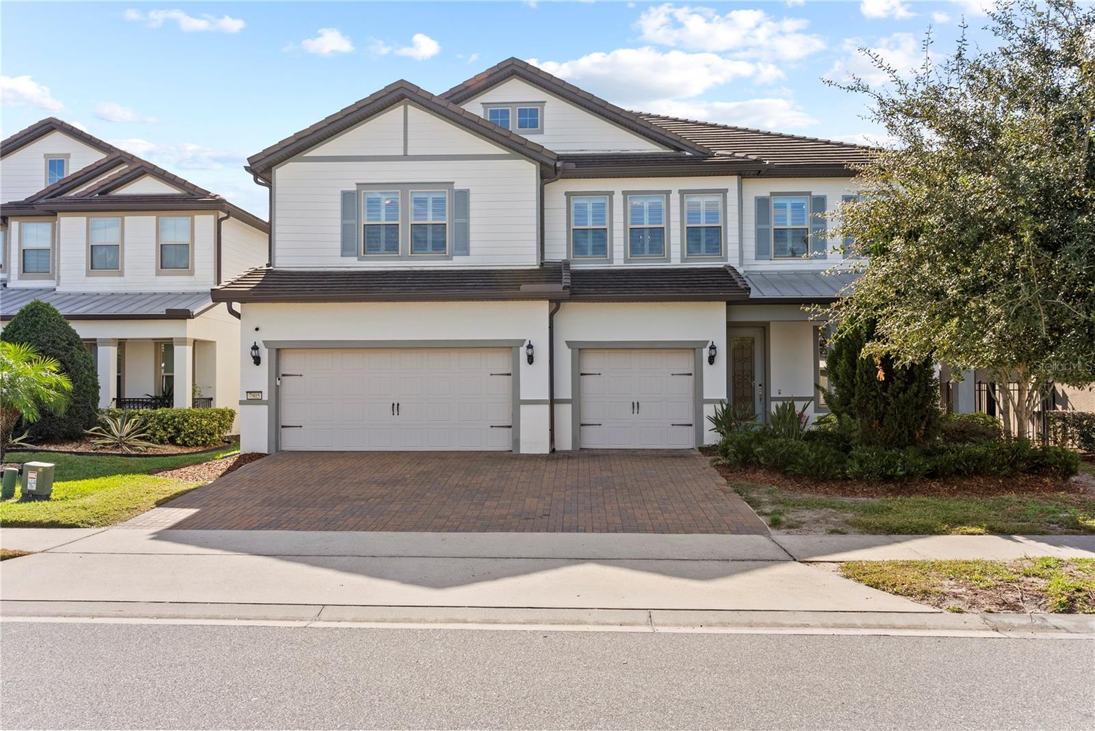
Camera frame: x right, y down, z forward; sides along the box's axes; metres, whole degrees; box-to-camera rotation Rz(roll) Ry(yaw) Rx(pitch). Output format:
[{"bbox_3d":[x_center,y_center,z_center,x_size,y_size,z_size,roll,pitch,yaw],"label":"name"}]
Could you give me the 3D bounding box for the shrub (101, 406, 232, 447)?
[{"bbox_3d":[-9.447,1.532,21.224,3.289,0.909,1.200,0,-2,3],"label":"shrub"}]

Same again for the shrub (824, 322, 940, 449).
[{"bbox_3d":[6.343,0.449,16.169,2.105,2.737,1.900,0,-2,3],"label":"shrub"}]

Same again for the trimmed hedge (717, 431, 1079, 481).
[{"bbox_3d":[5.904,1.573,15.007,5.600,0.690,2.400,0,-2,3],"label":"trimmed hedge"}]

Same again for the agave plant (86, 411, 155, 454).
[{"bbox_3d":[-9.665,1.495,19.282,1.568,0.878,1.400,0,-2,3],"label":"agave plant"}]

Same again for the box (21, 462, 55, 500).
[{"bbox_3d":[-7.680,1.742,12.825,0.380,0.557,0.300,0,-2,3],"label":"box"}]

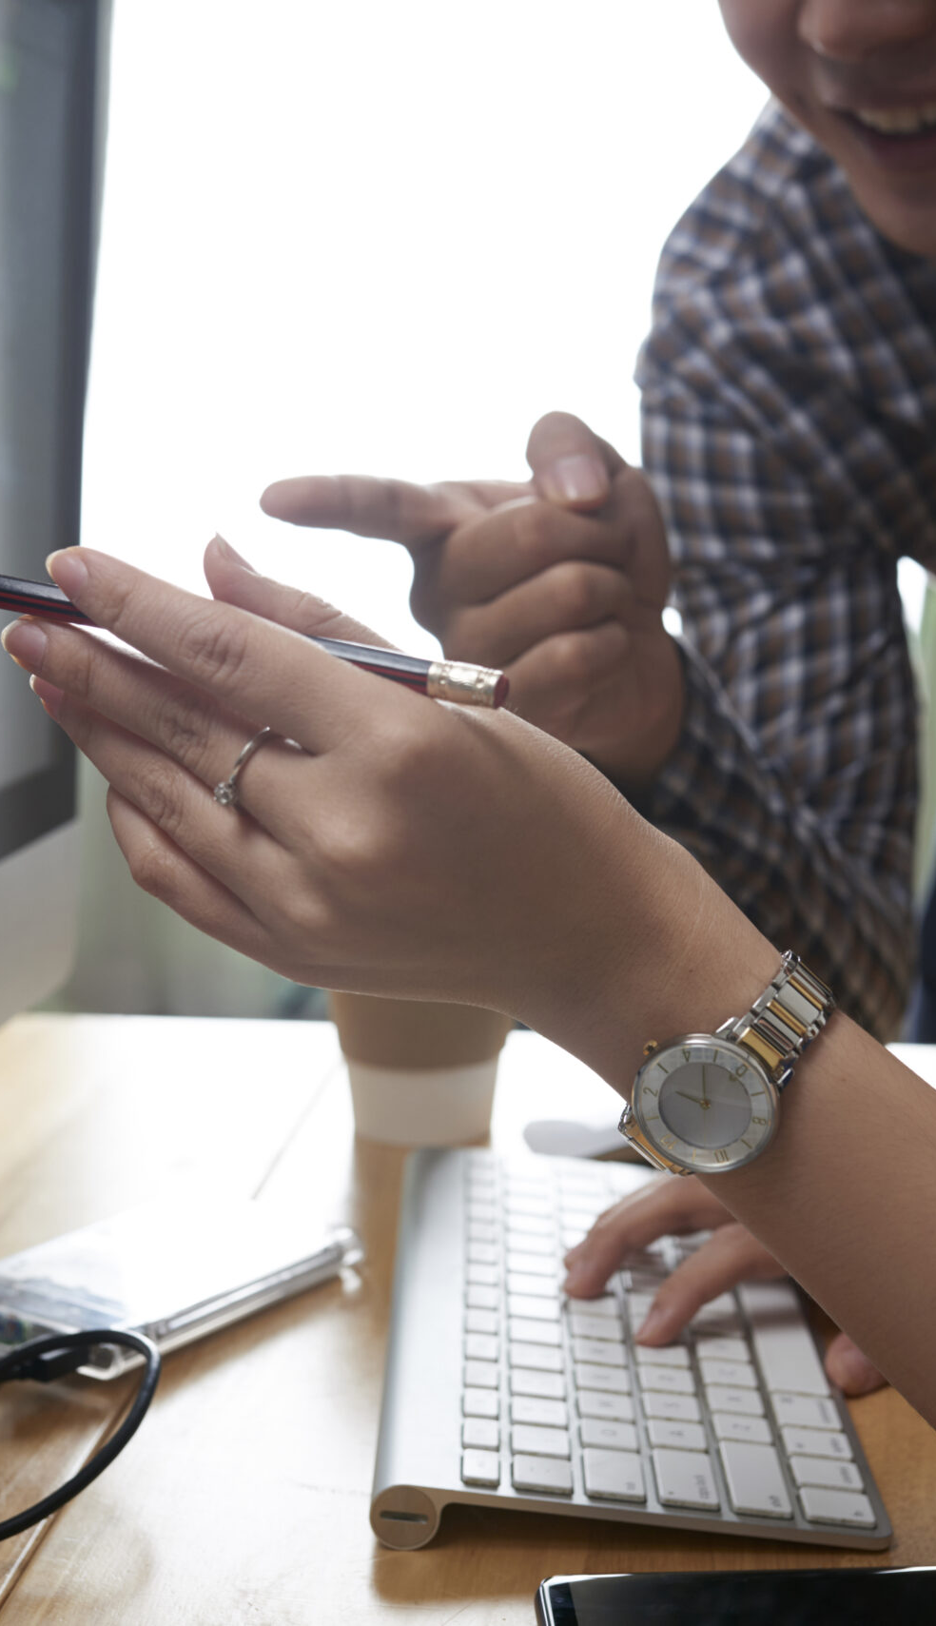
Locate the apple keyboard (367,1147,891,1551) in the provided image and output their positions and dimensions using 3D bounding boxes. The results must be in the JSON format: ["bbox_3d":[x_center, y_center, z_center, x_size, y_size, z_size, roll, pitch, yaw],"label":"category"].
[{"bbox_3d":[0.043,0.153,0.740,0.131,0.019,0.281,0,10,0],"label":"apple keyboard"}]

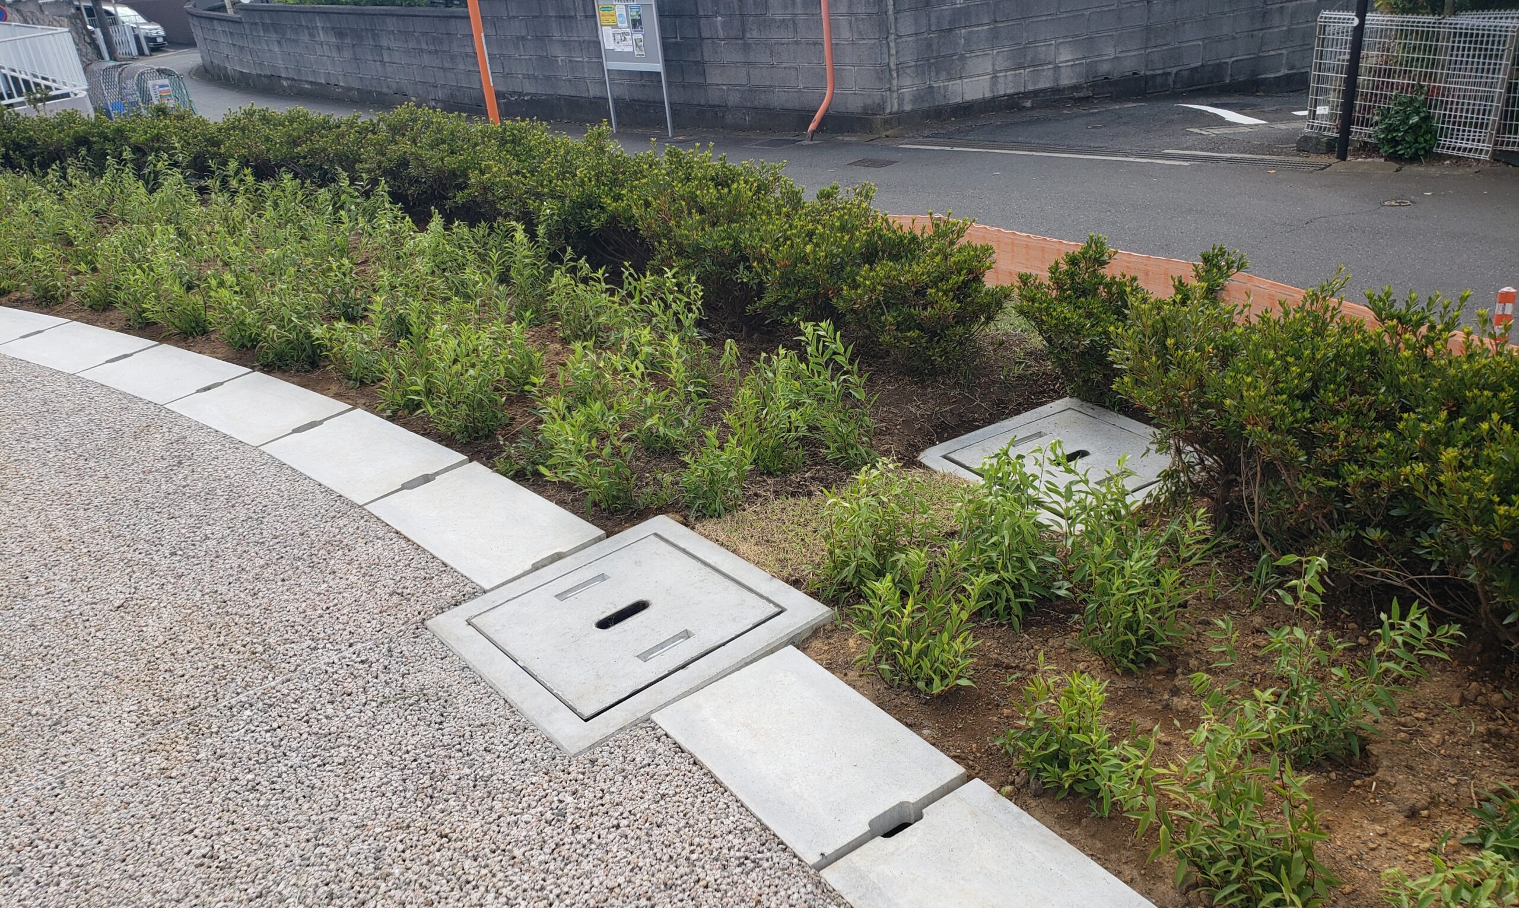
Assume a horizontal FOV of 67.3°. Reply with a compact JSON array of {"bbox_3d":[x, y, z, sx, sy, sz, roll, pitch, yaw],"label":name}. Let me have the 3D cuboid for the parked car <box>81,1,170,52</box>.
[{"bbox_3d":[-23.082,-14.939,40.640,4.450,1.580,1.720,5,28,21],"label":"parked car"}]

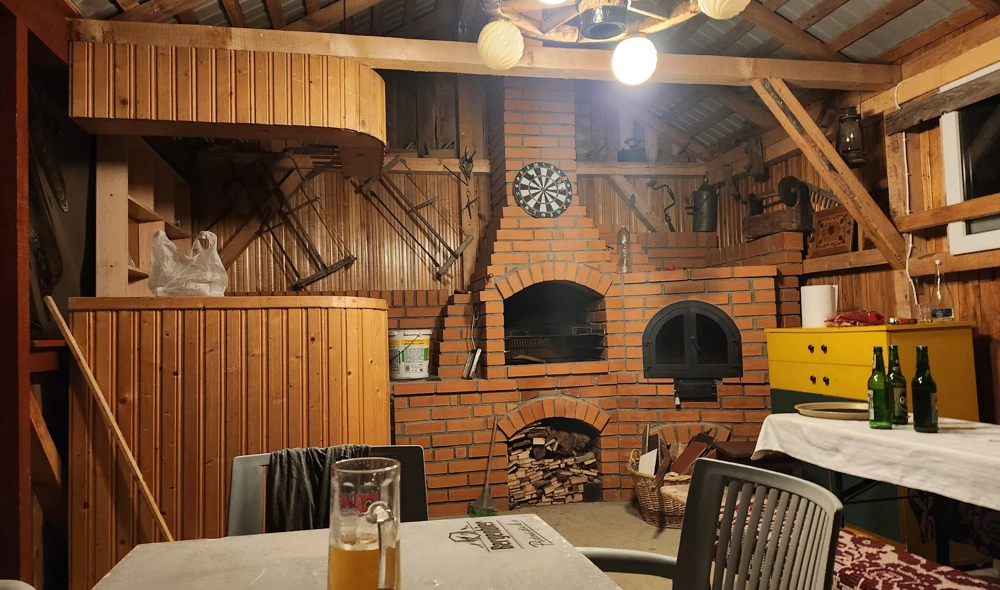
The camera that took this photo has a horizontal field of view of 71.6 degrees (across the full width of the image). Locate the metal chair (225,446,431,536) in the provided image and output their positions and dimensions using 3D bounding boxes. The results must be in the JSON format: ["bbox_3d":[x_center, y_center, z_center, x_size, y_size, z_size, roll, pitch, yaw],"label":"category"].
[{"bbox_3d":[-0.325,0.755,1.286,0.560,0.840,0.560,-1,-3,-11],"label":"metal chair"}]

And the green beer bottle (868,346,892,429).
[{"bbox_3d":[1.214,0.292,2.219,0.067,0.260,0.067,-1,-3,-11],"label":"green beer bottle"}]

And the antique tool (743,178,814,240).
[{"bbox_3d":[1.829,-0.536,4.537,0.160,0.340,0.560,-1,-3,-11],"label":"antique tool"}]

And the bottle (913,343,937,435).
[{"bbox_3d":[1.302,0.285,2.128,0.067,0.260,0.067,-1,-3,-11],"label":"bottle"}]

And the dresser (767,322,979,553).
[{"bbox_3d":[1.948,0.682,3.700,0.460,1.035,0.990,-1,-3,-11],"label":"dresser"}]

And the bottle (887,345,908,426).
[{"bbox_3d":[1.310,0.293,2.291,0.067,0.260,0.067,-1,-3,-11],"label":"bottle"}]

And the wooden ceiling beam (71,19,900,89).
[{"bbox_3d":[0.152,-1.133,3.349,3.998,0.100,0.120,-1,-3,-11],"label":"wooden ceiling beam"}]

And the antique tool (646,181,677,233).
[{"bbox_3d":[1.272,-0.695,5.442,0.215,0.395,0.080,-1,-3,-11],"label":"antique tool"}]

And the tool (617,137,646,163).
[{"bbox_3d":[1.030,-1.135,5.427,0.220,0.190,0.110,-1,-3,-11],"label":"tool"}]

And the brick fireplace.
[{"bbox_3d":[0.399,-0.105,4.625,2.420,2.820,1.260,-1,-3,-11],"label":"brick fireplace"}]

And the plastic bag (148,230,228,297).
[{"bbox_3d":[-1.357,-0.131,3.020,0.310,0.300,0.180,-1,-3,-11],"label":"plastic bag"}]

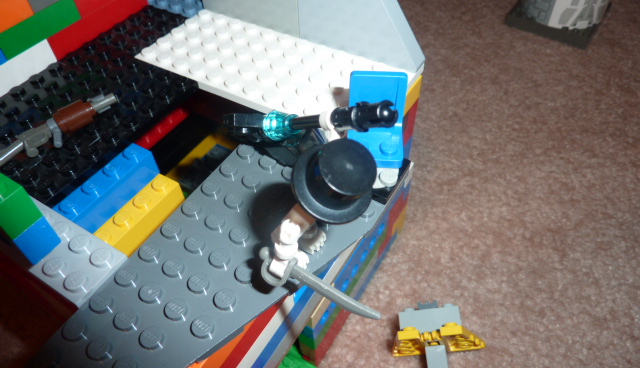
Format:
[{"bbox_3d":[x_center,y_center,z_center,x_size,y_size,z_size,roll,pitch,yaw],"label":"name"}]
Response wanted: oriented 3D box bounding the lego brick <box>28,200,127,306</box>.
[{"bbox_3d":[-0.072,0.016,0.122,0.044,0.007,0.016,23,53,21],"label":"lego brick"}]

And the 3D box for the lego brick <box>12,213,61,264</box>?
[{"bbox_3d":[-0.076,0.011,0.116,0.016,0.010,0.008,23,53,21],"label":"lego brick"}]

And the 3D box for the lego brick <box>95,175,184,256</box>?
[{"bbox_3d":[-0.057,0.011,0.146,0.008,0.011,0.032,23,53,21],"label":"lego brick"}]

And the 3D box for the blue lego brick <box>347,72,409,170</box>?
[{"bbox_3d":[0.016,-0.018,0.132,0.016,0.020,0.017,3,48,5],"label":"blue lego brick"}]

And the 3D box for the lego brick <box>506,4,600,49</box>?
[{"bbox_3d":[0.203,-0.145,0.395,0.064,0.011,0.064,28,55,24],"label":"lego brick"}]

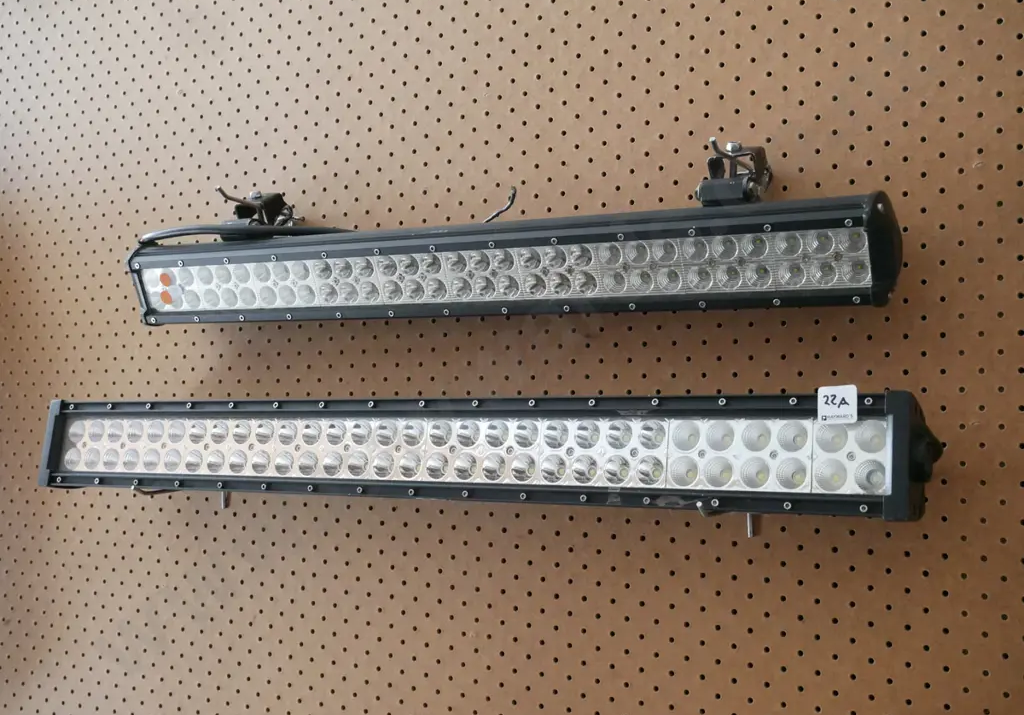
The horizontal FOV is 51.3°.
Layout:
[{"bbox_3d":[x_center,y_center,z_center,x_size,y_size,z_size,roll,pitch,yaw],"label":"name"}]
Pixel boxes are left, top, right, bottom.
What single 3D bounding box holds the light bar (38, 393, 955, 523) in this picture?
[{"bbox_3d":[-0.084,0.083,0.911,0.828,0.087,0.069,-2,-16,26],"label":"light bar"}]

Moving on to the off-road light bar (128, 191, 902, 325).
[{"bbox_3d":[-0.049,-0.075,0.910,0.714,0.075,0.064,0,23,27],"label":"off-road light bar"}]

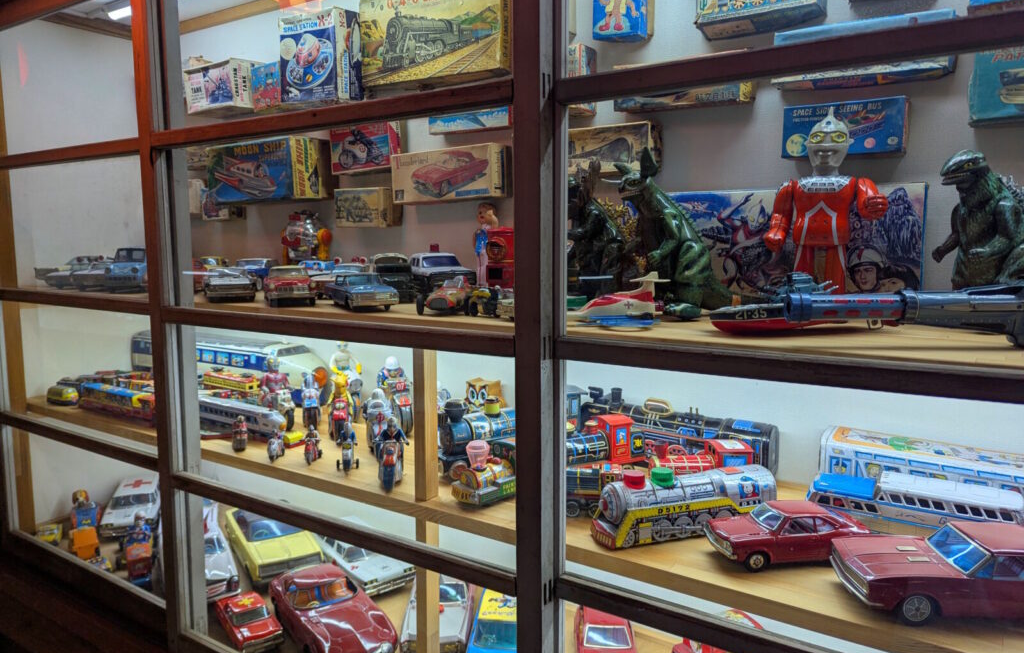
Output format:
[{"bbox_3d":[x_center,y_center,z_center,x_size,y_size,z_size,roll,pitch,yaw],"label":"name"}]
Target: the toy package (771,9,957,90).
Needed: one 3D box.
[{"bbox_3d":[0.537,-0.424,1.095,0.245,0.079,0.059,8,16,38],"label":"toy package"}]

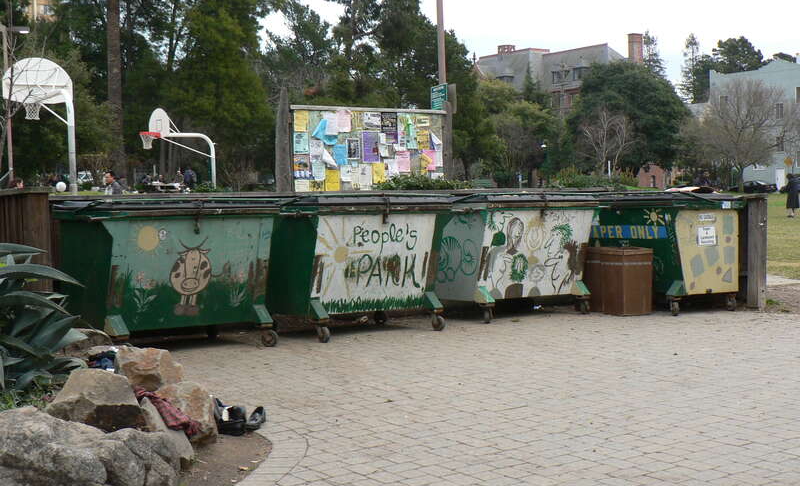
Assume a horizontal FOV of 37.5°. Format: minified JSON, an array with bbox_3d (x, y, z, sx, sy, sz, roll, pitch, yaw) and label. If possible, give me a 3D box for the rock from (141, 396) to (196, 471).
[{"bbox_3d":[-1.450,1.182,7.350,0.370,0.390,0.420,-1,3,0],"label":"rock"}]

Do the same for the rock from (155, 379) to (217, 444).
[{"bbox_3d":[-1.441,1.140,7.880,0.380,0.360,0.380,-1,3,0],"label":"rock"}]

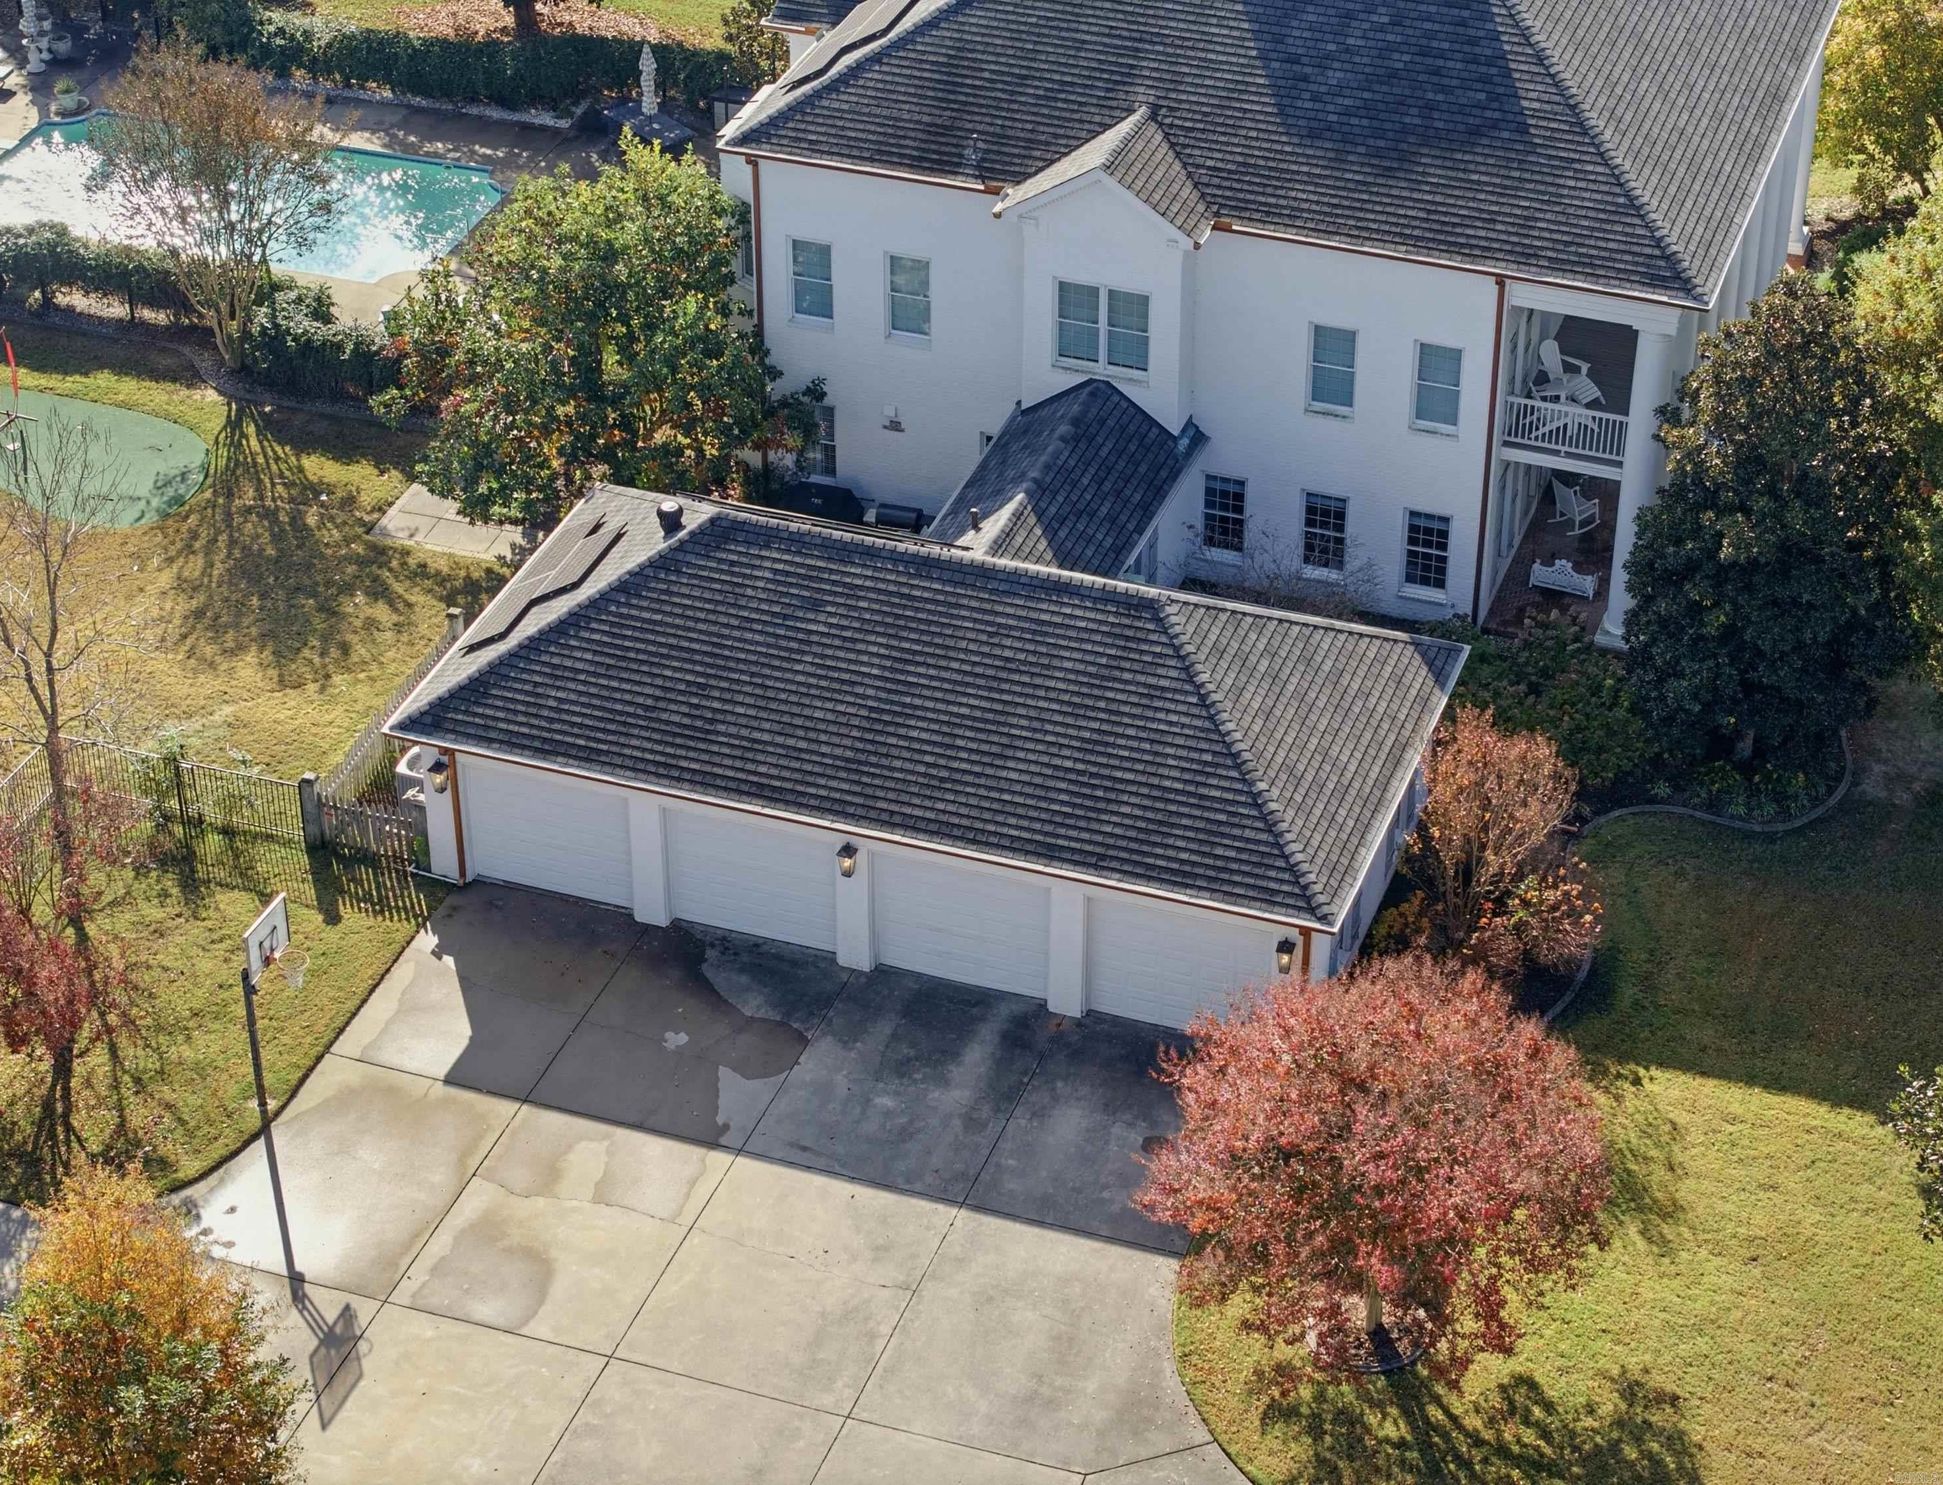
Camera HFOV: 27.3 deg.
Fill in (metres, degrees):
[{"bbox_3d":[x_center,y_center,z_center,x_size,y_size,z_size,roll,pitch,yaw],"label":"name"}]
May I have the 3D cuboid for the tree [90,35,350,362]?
[{"bbox_3d":[-14.916,-10.598,80.171,4.950,7.000,4.800,0,34,0],"label":"tree"}]

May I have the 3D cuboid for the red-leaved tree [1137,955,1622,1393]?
[{"bbox_3d":[5.671,5.979,56.378,6.700,6.100,6.600,0,34,0],"label":"red-leaved tree"}]

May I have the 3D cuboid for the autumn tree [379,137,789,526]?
[{"bbox_3d":[-7.378,-8.063,76.368,7.800,7.000,7.200,0,34,0],"label":"autumn tree"}]

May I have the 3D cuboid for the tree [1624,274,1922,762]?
[{"bbox_3d":[13.513,-3.710,67.627,4.900,9.400,4.800,0,34,0],"label":"tree"}]

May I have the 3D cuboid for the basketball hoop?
[{"bbox_3d":[-10.265,3.464,60.627,0.570,0.470,0.490,11,36,17],"label":"basketball hoop"}]

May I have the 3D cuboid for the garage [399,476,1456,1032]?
[{"bbox_3d":[-0.584,-0.661,66.546,16.100,5.720,8.420,11,36,17],"label":"garage"}]

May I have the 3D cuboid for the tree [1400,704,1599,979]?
[{"bbox_3d":[8.352,1.662,64.040,3.100,4.600,2.800,0,34,0],"label":"tree"}]

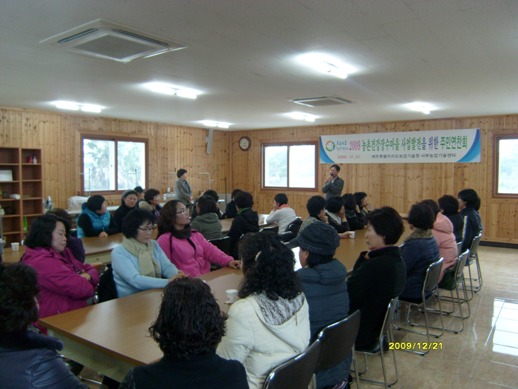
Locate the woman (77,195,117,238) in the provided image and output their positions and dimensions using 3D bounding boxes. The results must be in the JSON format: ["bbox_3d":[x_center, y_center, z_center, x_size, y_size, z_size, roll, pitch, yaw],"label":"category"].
[{"bbox_3d":[-1.842,0.633,5.132,0.750,1.228,0.510,2,4,31],"label":"woman"}]

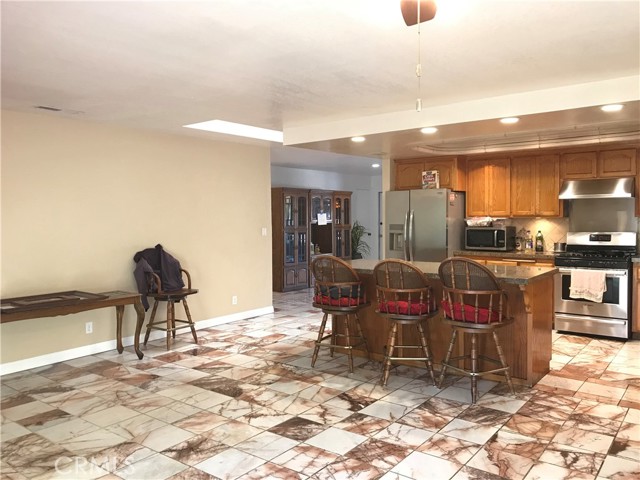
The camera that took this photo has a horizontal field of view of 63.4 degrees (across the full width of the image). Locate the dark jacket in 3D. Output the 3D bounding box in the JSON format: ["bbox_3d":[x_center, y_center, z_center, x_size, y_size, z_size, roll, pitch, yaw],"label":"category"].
[{"bbox_3d":[-1.821,0.413,5.943,0.320,0.720,0.570,1,3,38],"label":"dark jacket"}]

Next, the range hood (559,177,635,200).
[{"bbox_3d":[3.290,-0.600,6.111,0.755,0.232,0.500,1,3,37],"label":"range hood"}]

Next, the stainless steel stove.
[{"bbox_3d":[3.243,0.507,6.090,0.755,1.170,0.670,1,3,37],"label":"stainless steel stove"}]

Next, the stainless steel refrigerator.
[{"bbox_3d":[1.502,0.184,7.264,0.910,1.745,0.800,1,3,37],"label":"stainless steel refrigerator"}]

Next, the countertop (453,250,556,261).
[{"bbox_3d":[2.493,0.195,6.796,1.240,0.042,0.640,1,3,38],"label":"countertop"}]

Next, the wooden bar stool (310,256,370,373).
[{"bbox_3d":[0.183,0.672,4.928,0.470,1.055,0.540,1,3,30],"label":"wooden bar stool"}]

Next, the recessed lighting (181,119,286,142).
[{"bbox_3d":[-0.741,-1.311,6.310,0.570,0.060,1.900,1,3,38],"label":"recessed lighting"}]

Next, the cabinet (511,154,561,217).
[{"bbox_3d":[2.792,-0.687,6.589,0.625,0.793,0.340,1,3,37],"label":"cabinet"}]

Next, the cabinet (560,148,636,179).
[{"bbox_3d":[3.341,-0.892,6.155,0.760,0.355,0.340,1,3,37],"label":"cabinet"}]

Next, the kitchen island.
[{"bbox_3d":[1.076,0.720,5.009,2.080,0.900,0.960,1,3,37],"label":"kitchen island"}]

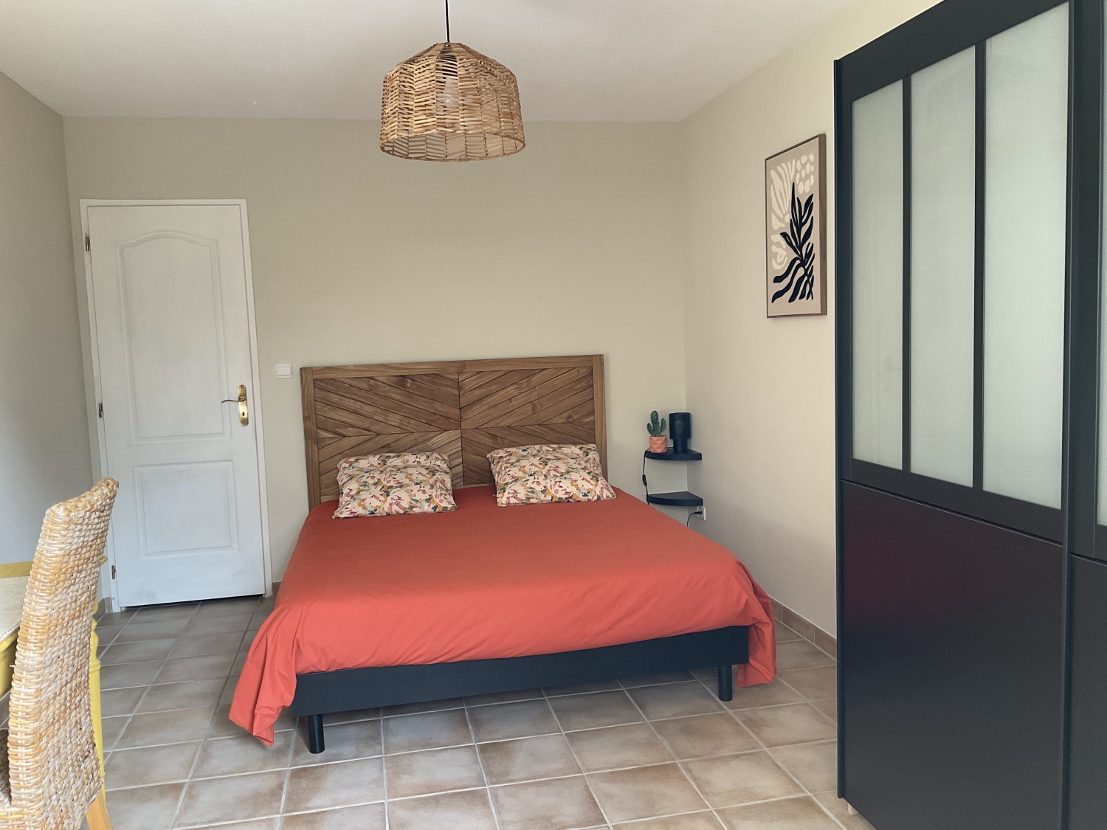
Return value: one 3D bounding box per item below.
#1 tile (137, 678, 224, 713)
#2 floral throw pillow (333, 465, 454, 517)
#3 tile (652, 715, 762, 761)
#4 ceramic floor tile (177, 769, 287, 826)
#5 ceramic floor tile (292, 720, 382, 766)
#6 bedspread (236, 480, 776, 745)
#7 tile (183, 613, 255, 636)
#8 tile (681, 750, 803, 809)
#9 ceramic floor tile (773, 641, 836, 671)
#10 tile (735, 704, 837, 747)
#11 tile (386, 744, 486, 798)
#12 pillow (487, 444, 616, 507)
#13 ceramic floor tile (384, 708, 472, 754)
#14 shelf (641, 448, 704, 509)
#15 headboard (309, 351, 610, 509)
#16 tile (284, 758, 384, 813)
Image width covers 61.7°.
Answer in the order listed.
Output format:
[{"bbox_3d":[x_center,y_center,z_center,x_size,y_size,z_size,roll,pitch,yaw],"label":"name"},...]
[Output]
[{"bbox_3d":[-1.449,1.105,3.634,0.297,0.010,0.297,-3,5,-12],"label":"tile"},{"bbox_3d":[-0.785,0.365,4.607,0.572,0.128,0.486,-3,24,-12],"label":"floral throw pillow"},{"bbox_3d":[0.513,1.087,3.132,0.298,0.010,0.298,-3,6,-12],"label":"tile"},{"bbox_3d":[-0.968,1.165,2.811,0.297,0.010,0.297,-3,5,-12],"label":"ceramic floor tile"},{"bbox_3d":[-0.739,1.129,3.185,0.298,0.010,0.298,-3,6,-12],"label":"ceramic floor tile"},{"bbox_3d":[-0.324,0.709,4.126,1.955,0.514,2.025,-3,6,-12],"label":"bedspread"},{"bbox_3d":[-1.644,1.034,4.546,0.298,0.010,0.298,-3,6,-12],"label":"tile"},{"bbox_3d":[0.571,1.107,2.820,0.297,0.010,0.297,-3,5,-12],"label":"tile"},{"bbox_3d":[0.982,1.003,3.849,0.296,0.012,0.296,-3,6,-12],"label":"ceramic floor tile"},{"bbox_3d":[0.810,1.070,3.193,0.298,0.010,0.298,-3,6,-12],"label":"tile"},{"bbox_3d":[-0.377,1.131,2.933,0.297,0.010,0.297,-3,5,-12],"label":"tile"},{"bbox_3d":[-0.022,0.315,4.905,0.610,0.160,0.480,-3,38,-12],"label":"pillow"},{"bbox_3d":[-0.442,1.114,3.248,0.296,0.012,0.296,-3,6,-12],"label":"ceramic floor tile"},{"bbox_3d":[0.684,0.356,5.269,0.246,0.298,0.252,-3,6,-12],"label":"shelf"},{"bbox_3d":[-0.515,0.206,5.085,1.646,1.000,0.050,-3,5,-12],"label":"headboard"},{"bbox_3d":[-0.677,1.157,2.891,0.296,0.012,0.296,-3,6,-12],"label":"tile"}]

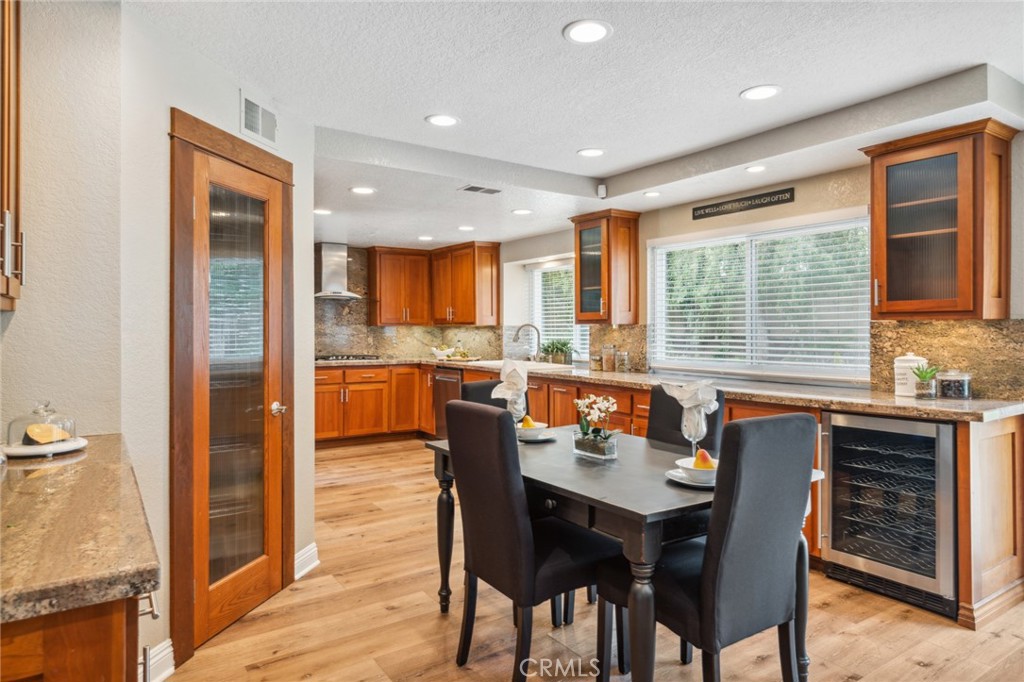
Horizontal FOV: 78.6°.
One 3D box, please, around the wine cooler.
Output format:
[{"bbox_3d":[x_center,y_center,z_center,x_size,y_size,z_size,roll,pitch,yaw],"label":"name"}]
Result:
[{"bbox_3d":[2.000,0.788,3.136,0.606,0.869,0.607,0,1,-34],"label":"wine cooler"}]

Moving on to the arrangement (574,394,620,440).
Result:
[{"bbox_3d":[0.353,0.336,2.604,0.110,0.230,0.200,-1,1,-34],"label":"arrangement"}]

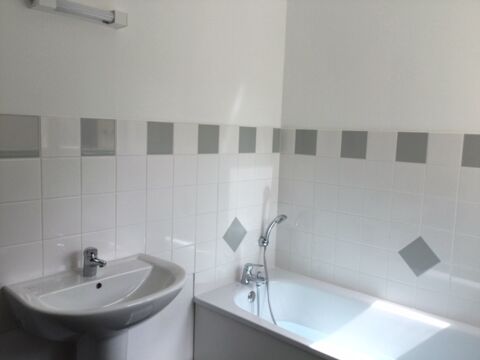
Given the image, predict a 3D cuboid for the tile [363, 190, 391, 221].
[{"bbox_3d":[0.719,0.126,2.248,0.149,0.149,0.010,7,8,41],"label":"tile"}]

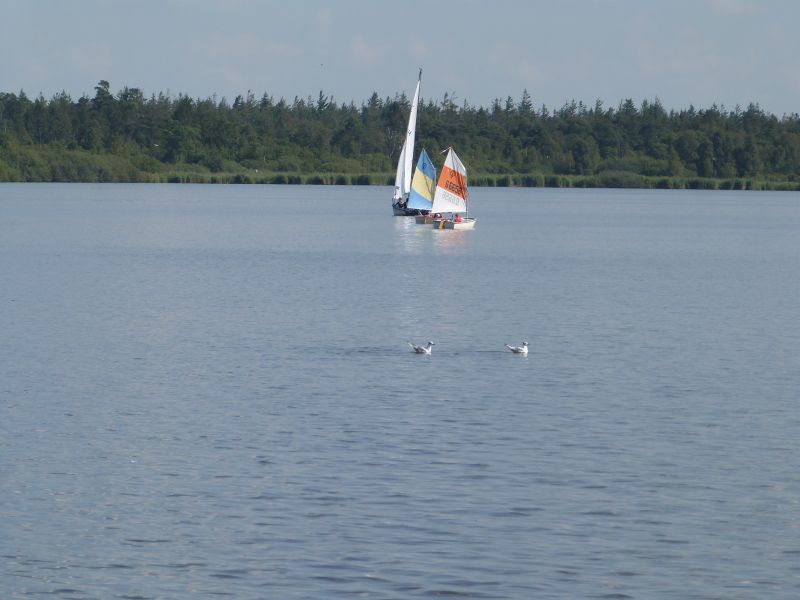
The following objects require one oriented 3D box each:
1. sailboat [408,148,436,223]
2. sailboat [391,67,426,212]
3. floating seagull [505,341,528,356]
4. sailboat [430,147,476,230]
[{"bbox_3d":[1.413,-5.013,270.500,1.250,3.340,2.450,1,1,17],"label":"sailboat"},{"bbox_3d":[0.605,-8.281,322.000,2.150,7.750,6.400,0,1,8],"label":"sailboat"},{"bbox_3d":[1.547,0.628,80.500,0.345,0.148,0.130,0,1,0],"label":"floating seagull"},{"bbox_3d":[2.239,-4.519,248.000,1.250,3.340,2.450,1,1,28],"label":"sailboat"}]

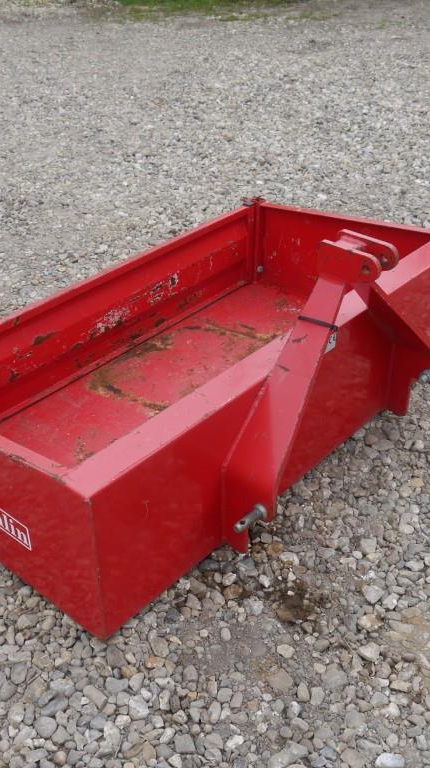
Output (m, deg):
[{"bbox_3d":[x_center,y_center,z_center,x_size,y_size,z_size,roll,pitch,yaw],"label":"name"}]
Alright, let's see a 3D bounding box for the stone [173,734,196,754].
[{"bbox_3d":[-0.057,0.662,1.522,0.031,0.024,0.039,-11,35,-16],"label":"stone"}]

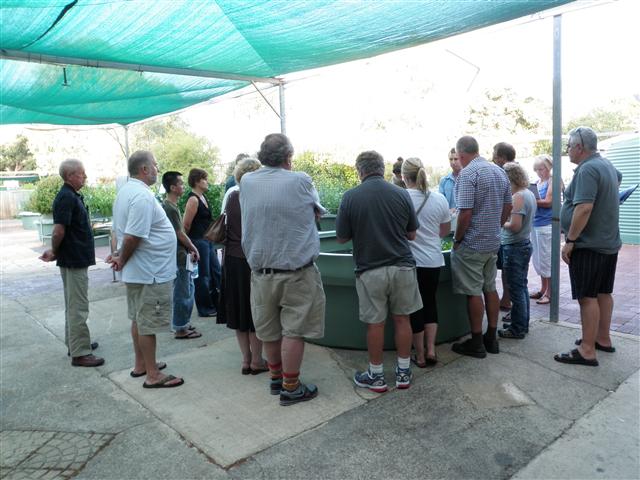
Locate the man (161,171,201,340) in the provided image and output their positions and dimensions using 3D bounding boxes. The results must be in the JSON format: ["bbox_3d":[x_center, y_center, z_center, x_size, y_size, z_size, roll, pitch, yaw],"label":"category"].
[{"bbox_3d":[-1.388,0.144,5.115,0.420,1.650,0.480,-4,7,-10],"label":"man"}]

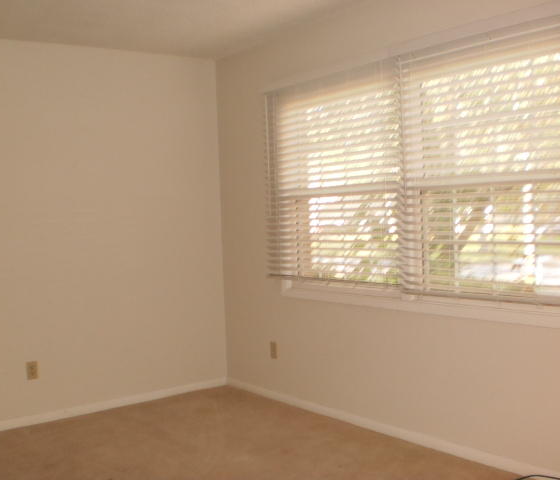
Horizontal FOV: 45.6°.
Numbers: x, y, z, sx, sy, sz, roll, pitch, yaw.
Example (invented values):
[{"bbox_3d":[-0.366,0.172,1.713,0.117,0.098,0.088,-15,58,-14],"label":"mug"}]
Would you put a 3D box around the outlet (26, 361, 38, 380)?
[{"bbox_3d":[-1.532,0.809,4.120,0.072,0.115,0.012,-4,3,-38],"label":"outlet"}]

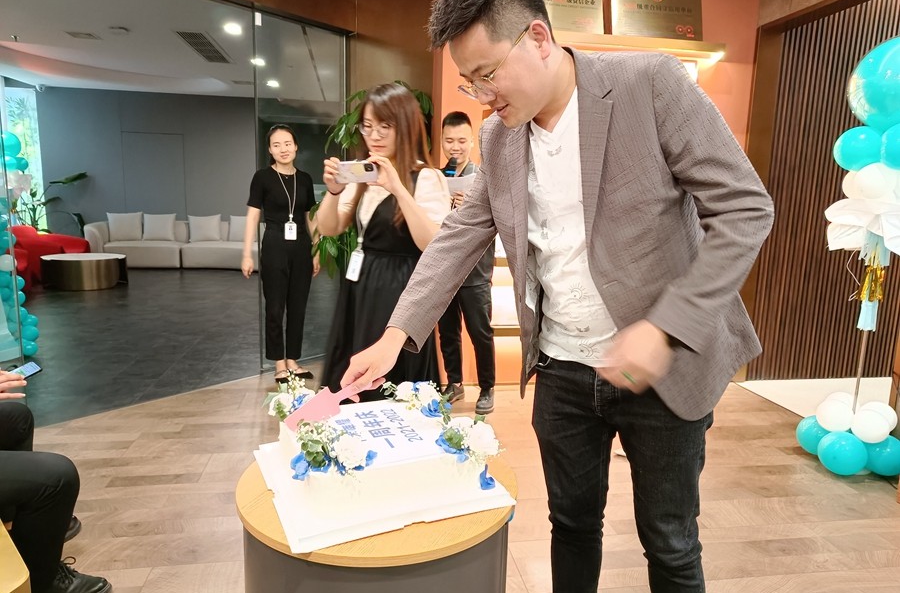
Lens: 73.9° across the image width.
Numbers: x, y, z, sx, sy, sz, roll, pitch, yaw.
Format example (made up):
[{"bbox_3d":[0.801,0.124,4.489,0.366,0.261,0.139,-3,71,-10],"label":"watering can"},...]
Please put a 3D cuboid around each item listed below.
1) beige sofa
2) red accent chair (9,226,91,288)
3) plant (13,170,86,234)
[{"bbox_3d":[-4.193,-0.874,9.677,2.880,0.750,1.030,2,9,-1],"label":"beige sofa"},{"bbox_3d":[-5.254,-0.555,7.587,0.950,0.720,1.150,5,10,20],"label":"red accent chair"},{"bbox_3d":[-6.163,-1.195,9.160,1.000,1.420,0.900,2,9,0],"label":"plant"}]

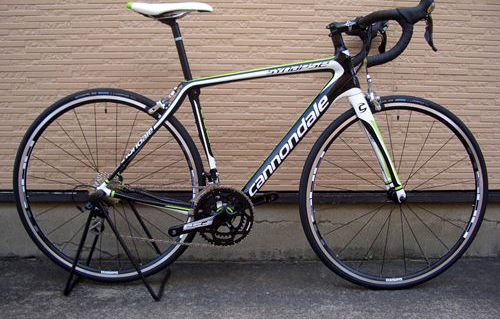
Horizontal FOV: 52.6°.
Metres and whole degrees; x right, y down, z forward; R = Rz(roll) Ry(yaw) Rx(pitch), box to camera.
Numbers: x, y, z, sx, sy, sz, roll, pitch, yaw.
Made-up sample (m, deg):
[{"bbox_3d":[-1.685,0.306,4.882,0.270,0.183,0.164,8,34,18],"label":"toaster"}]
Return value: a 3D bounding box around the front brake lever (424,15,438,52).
[{"bbox_3d":[0.527,-0.369,1.475,0.034,0.105,0.020,0,6,-4],"label":"front brake lever"}]

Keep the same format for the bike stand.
[{"bbox_3d":[-0.454,0.281,1.765,0.325,0.320,0.280,1,6,1],"label":"bike stand"}]

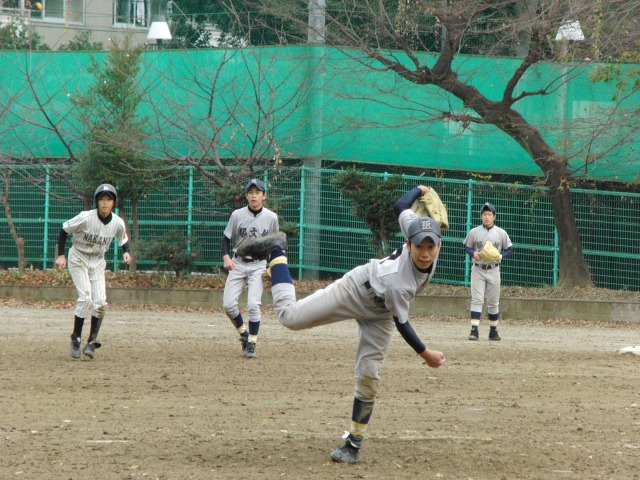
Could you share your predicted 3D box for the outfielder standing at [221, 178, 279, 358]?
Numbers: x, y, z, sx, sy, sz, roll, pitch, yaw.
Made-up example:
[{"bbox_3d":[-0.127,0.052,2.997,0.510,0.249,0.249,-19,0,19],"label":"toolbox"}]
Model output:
[{"bbox_3d":[-0.664,0.270,44.000,0.560,1.680,0.450,2,0,-3],"label":"outfielder standing"}]

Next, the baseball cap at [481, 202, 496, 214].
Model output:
[{"bbox_3d":[2.044,-0.382,56.300,0.190,0.140,0.260,2,0,-6],"label":"baseball cap"}]

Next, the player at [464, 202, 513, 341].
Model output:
[{"bbox_3d":[2.048,0.383,56.400,0.580,1.680,0.450,2,0,0],"label":"player"}]

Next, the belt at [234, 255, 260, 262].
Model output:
[{"bbox_3d":[-0.658,0.175,43.950,0.320,0.065,0.230,2,0,-3],"label":"belt"}]

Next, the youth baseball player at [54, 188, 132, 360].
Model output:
[{"bbox_3d":[-2.088,0.289,42.600,0.700,1.600,0.520,2,0,-7],"label":"youth baseball player"}]

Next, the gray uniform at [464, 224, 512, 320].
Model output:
[{"bbox_3d":[2.048,0.383,56.400,0.570,1.140,0.330,2,0,0],"label":"gray uniform"}]

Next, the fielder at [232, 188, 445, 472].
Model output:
[{"bbox_3d":[0.120,0.470,25.800,0.850,1.560,1.100,1,0,-34],"label":"fielder"}]

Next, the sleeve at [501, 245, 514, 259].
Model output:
[{"bbox_3d":[2.275,0.140,56.300,0.160,0.170,0.210,2,0,-3],"label":"sleeve"}]

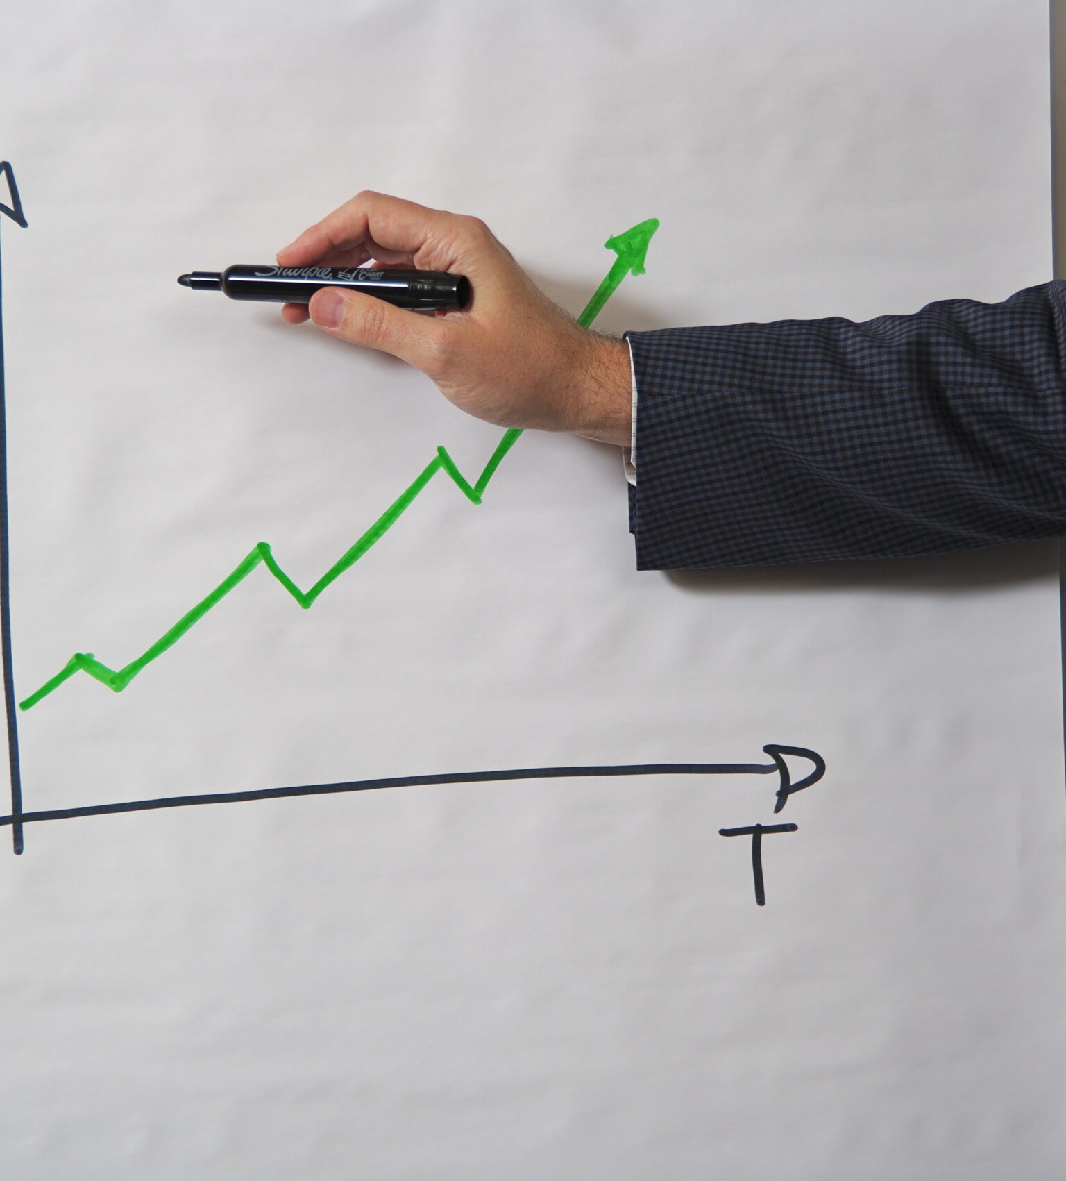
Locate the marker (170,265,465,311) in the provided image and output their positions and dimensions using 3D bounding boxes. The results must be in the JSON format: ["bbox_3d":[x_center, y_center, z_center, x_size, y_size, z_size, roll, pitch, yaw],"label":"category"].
[{"bbox_3d":[-0.097,-0.140,3.740,0.138,0.018,0.018,3,1,17],"label":"marker"}]

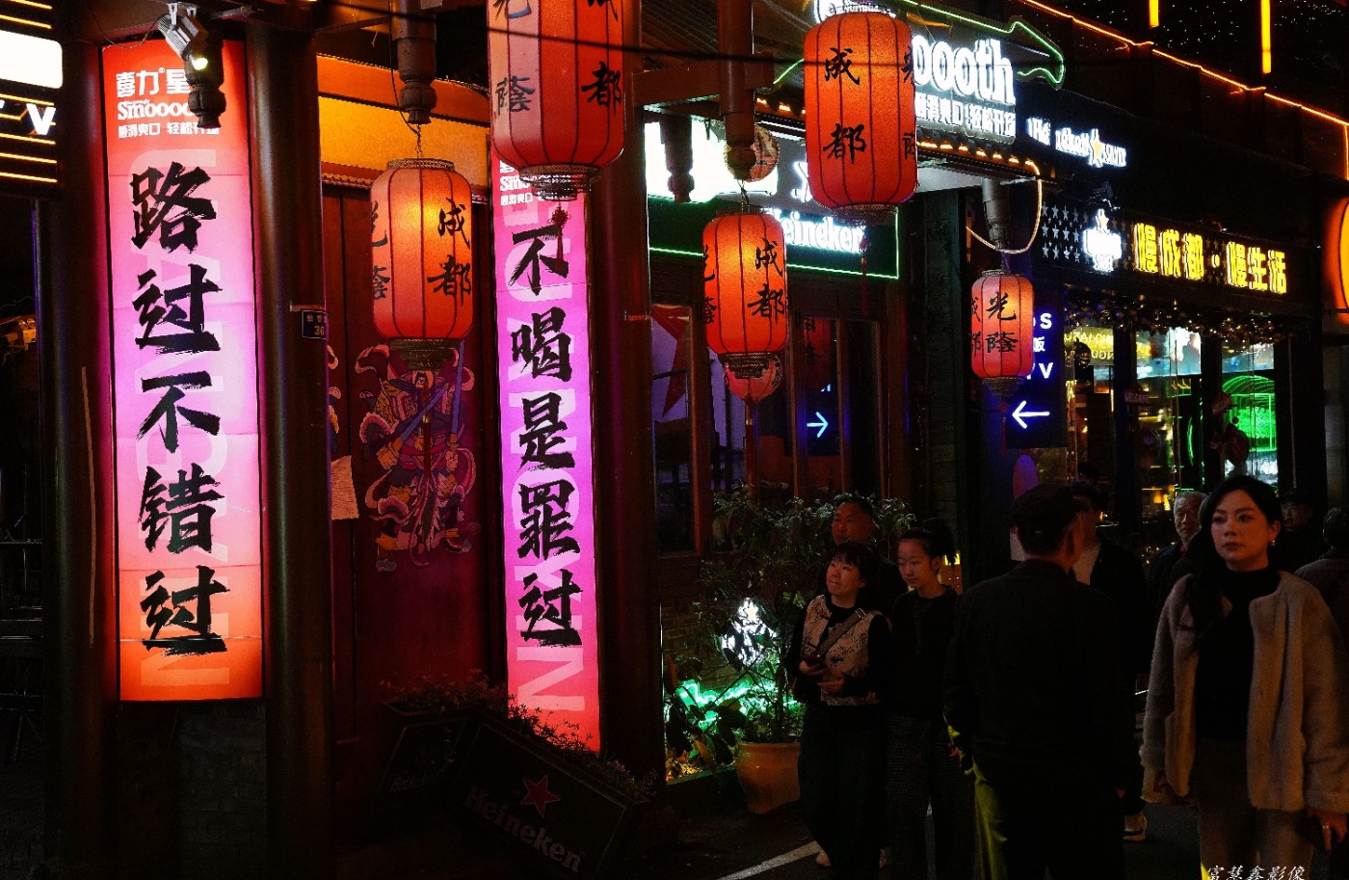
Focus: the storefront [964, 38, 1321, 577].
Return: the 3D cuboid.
[{"bbox_3d":[4.157,-0.759,19.815,1.300,5.200,8.570,-2,0,33],"label":"storefront"}]

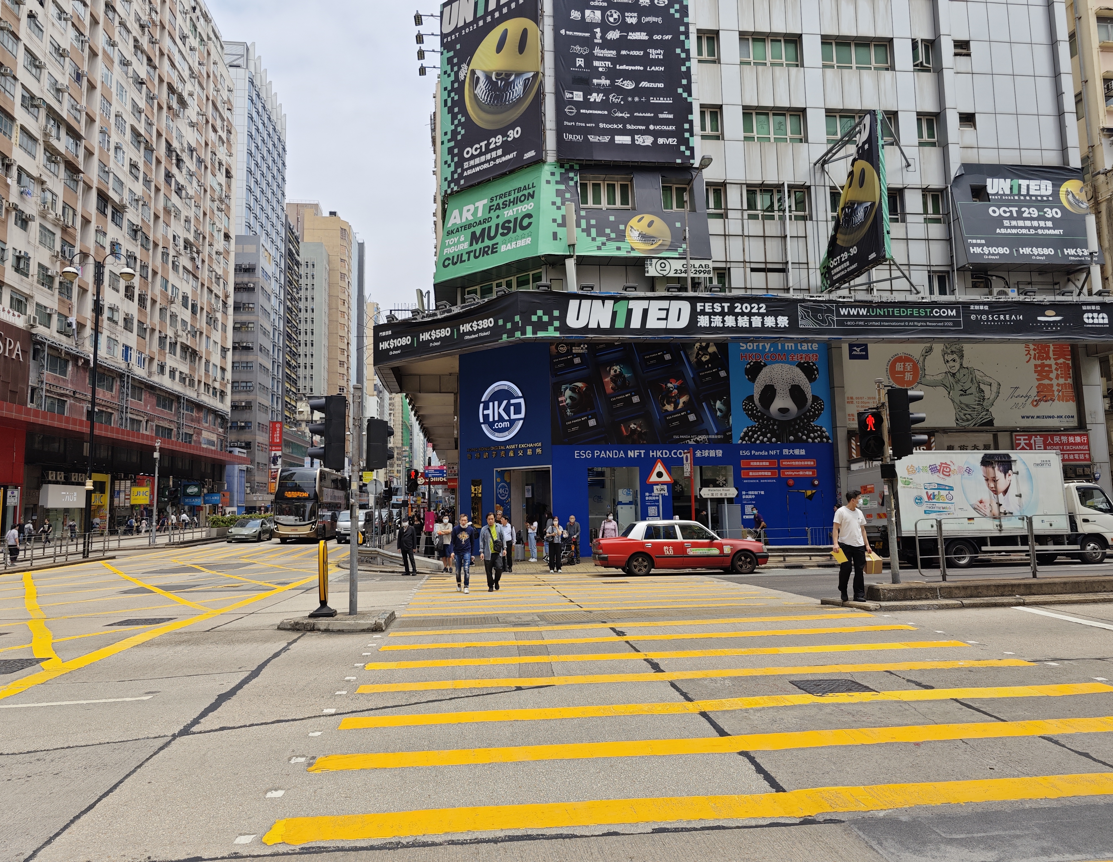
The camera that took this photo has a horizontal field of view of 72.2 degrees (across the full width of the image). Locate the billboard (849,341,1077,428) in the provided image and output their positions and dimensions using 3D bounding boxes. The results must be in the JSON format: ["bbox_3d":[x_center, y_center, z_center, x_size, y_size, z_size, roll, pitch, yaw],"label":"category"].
[{"bbox_3d":[15.951,-1.888,30.018,9.682,3.535,0.250,0,-6,-7],"label":"billboard"}]

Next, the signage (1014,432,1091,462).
[{"bbox_3d":[19.370,0.691,29.836,3.258,1.196,0.220,0,-6,-7],"label":"signage"}]

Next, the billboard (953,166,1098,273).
[{"bbox_3d":[17.761,-8.177,28.858,5.410,4.120,0.720,0,-6,-6],"label":"billboard"}]

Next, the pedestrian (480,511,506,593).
[{"bbox_3d":[-1.441,2.677,17.038,0.550,1.710,0.420,-1,-6,-3],"label":"pedestrian"}]

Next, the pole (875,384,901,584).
[{"bbox_3d":[5.921,0.866,13.593,0.150,3.648,0.150,-1,-6,-6],"label":"pole"}]

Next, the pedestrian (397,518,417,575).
[{"bbox_3d":[-4.282,3.320,22.015,0.540,1.594,0.360,-3,-6,14],"label":"pedestrian"}]

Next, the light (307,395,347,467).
[{"bbox_3d":[-3.544,0.000,11.774,0.490,1.100,0.370,-1,-6,0],"label":"light"}]

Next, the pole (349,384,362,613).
[{"bbox_3d":[-3.038,1.018,11.563,0.125,3.478,0.125,-1,-6,0],"label":"pole"}]

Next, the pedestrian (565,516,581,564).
[{"bbox_3d":[0.517,3.475,24.545,0.520,1.544,0.420,-3,-6,14],"label":"pedestrian"}]

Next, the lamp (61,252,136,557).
[{"bbox_3d":[-20.224,-1.265,33.336,3.050,13.428,0.700,0,-6,-6],"label":"lamp"}]

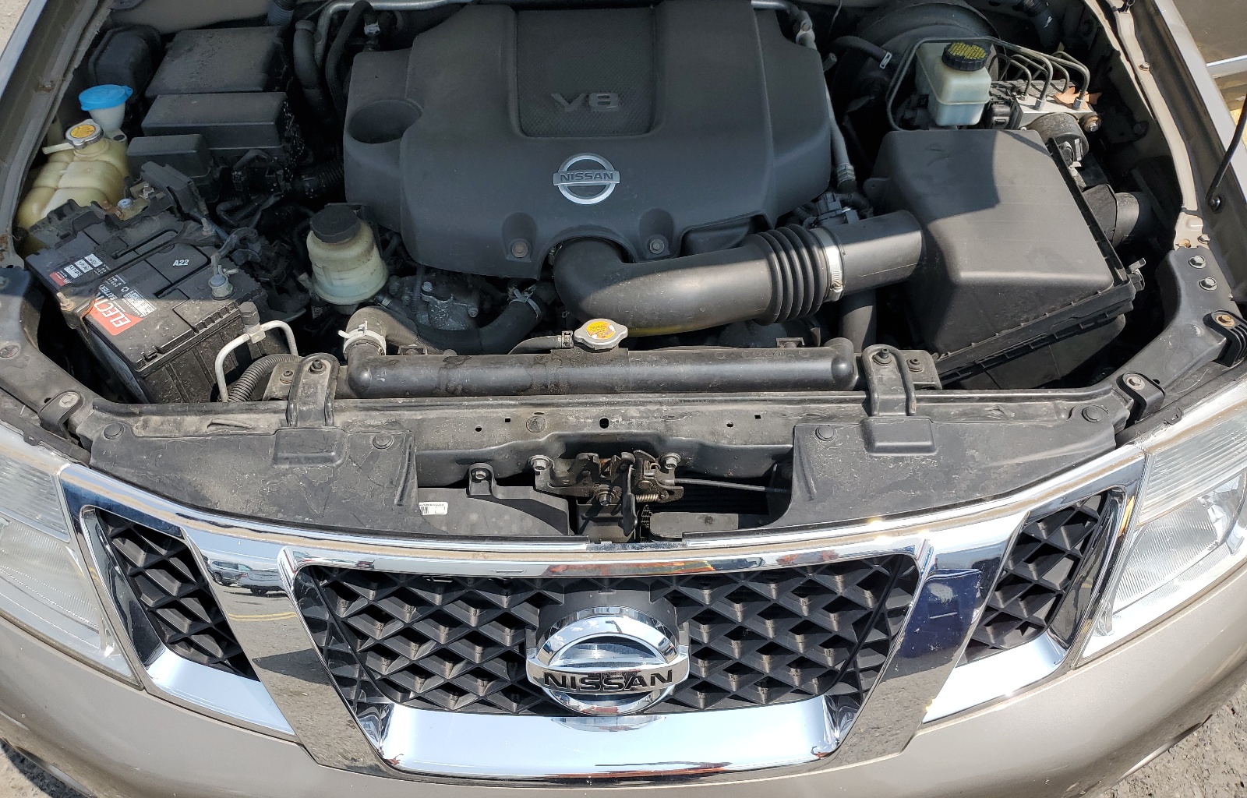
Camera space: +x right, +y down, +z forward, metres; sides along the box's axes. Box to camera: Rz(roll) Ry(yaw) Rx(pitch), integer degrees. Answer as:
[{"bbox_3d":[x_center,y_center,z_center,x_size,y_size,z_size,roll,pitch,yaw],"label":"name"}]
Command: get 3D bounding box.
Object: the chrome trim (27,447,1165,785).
[{"bbox_3d":[-0.020,0.249,0.987,1.070,0.300,0.220,-1,48,-1],"label":"chrome trim"}]

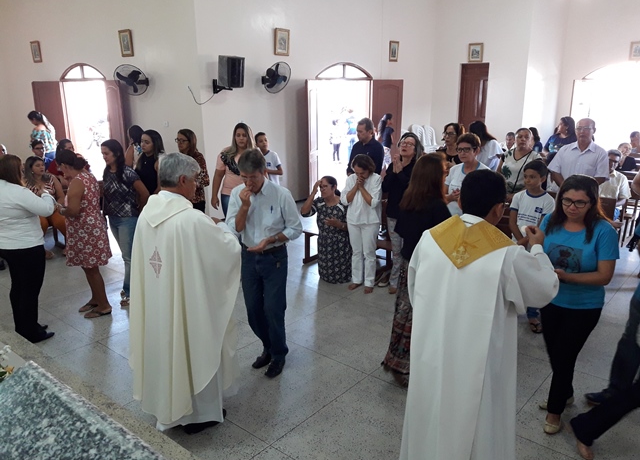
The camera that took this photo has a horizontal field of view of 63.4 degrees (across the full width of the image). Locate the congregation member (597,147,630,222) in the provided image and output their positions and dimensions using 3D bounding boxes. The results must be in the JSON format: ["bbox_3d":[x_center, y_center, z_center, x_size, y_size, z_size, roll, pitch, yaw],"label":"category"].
[{"bbox_3d":[3.377,-0.335,6.338,0.500,1.270,0.760,12,19,39],"label":"congregation member"}]

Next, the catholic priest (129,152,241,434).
[{"bbox_3d":[-0.738,0.364,3.083,0.620,1.700,0.570,9,18,31],"label":"catholic priest"}]

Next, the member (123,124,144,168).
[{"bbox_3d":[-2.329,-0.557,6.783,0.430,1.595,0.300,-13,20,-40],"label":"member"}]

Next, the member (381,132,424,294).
[{"bbox_3d":[0.789,-0.152,5.118,0.450,1.590,0.380,11,19,35],"label":"member"}]

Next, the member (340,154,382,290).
[{"bbox_3d":[0.422,-0.059,5.289,0.440,1.380,0.360,7,16,24],"label":"member"}]

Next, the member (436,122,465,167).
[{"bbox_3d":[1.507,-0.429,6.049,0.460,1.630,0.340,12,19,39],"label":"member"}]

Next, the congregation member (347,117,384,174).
[{"bbox_3d":[0.544,-0.506,6.379,0.480,1.686,0.320,10,18,35],"label":"congregation member"}]

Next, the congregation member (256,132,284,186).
[{"bbox_3d":[-0.725,-0.615,7.134,0.410,1.460,0.300,0,15,0],"label":"congregation member"}]

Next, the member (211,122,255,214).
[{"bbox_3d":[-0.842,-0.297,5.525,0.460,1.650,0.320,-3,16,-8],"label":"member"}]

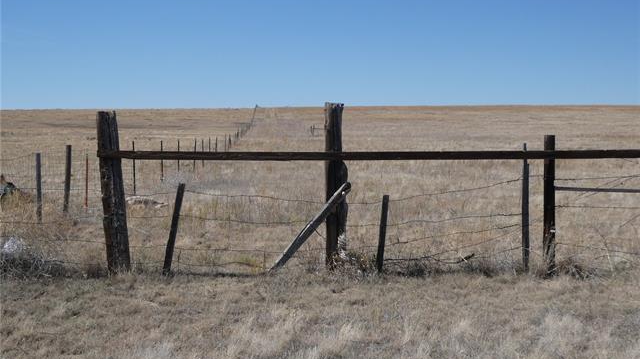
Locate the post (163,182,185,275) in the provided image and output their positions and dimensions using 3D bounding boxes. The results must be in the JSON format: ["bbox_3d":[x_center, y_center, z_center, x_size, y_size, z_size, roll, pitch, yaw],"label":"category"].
[{"bbox_3d":[-1.562,0.536,9.917,0.072,1.003,0.072,10,4,-1],"label":"post"}]

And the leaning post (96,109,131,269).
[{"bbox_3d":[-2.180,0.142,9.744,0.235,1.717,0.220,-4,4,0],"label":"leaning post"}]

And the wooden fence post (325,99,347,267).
[{"bbox_3d":[0.173,0.080,9.842,0.210,1.773,0.200,-1,4,0],"label":"wooden fence post"}]

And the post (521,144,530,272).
[{"bbox_3d":[2.239,0.313,10.053,0.080,1.421,0.080,-1,4,0],"label":"post"}]

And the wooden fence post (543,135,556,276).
[{"bbox_3d":[2.425,0.276,9.751,0.120,1.489,0.120,-1,4,0],"label":"wooden fence post"}]

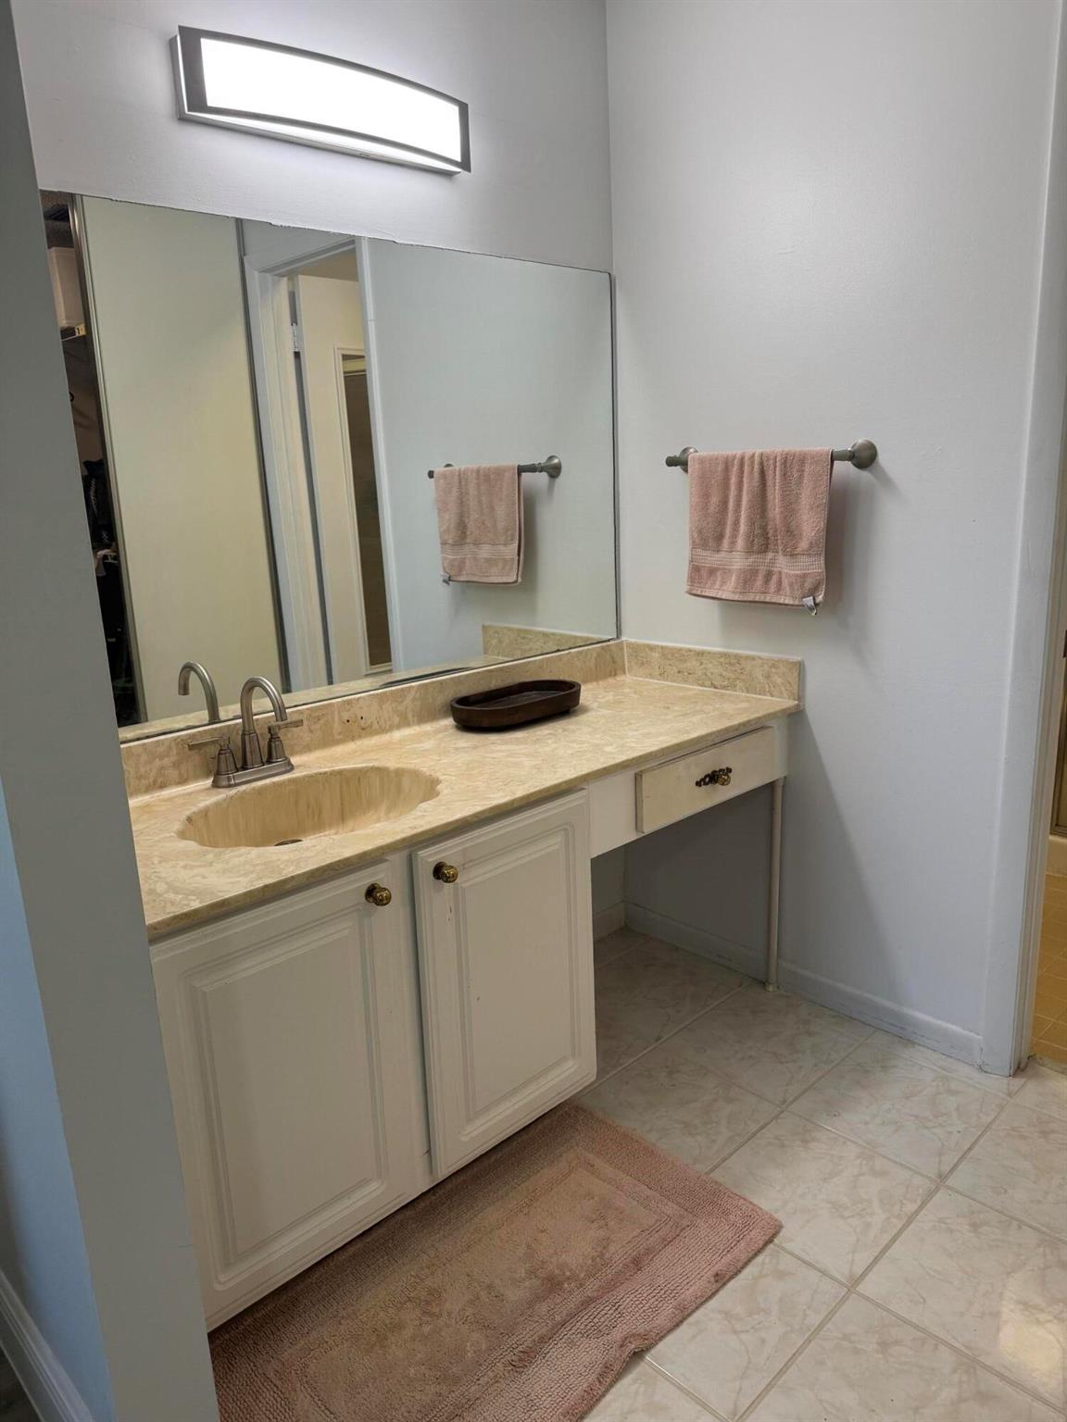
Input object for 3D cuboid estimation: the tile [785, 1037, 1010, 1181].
[{"bbox_3d":[0.758,0.826,2.056,0.328,0.010,0.326,-15,19,-41],"label":"tile"}]

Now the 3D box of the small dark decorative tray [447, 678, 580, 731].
[{"bbox_3d":[-0.040,-0.012,2.285,0.328,0.057,0.183,-15,18,-42],"label":"small dark decorative tray"}]

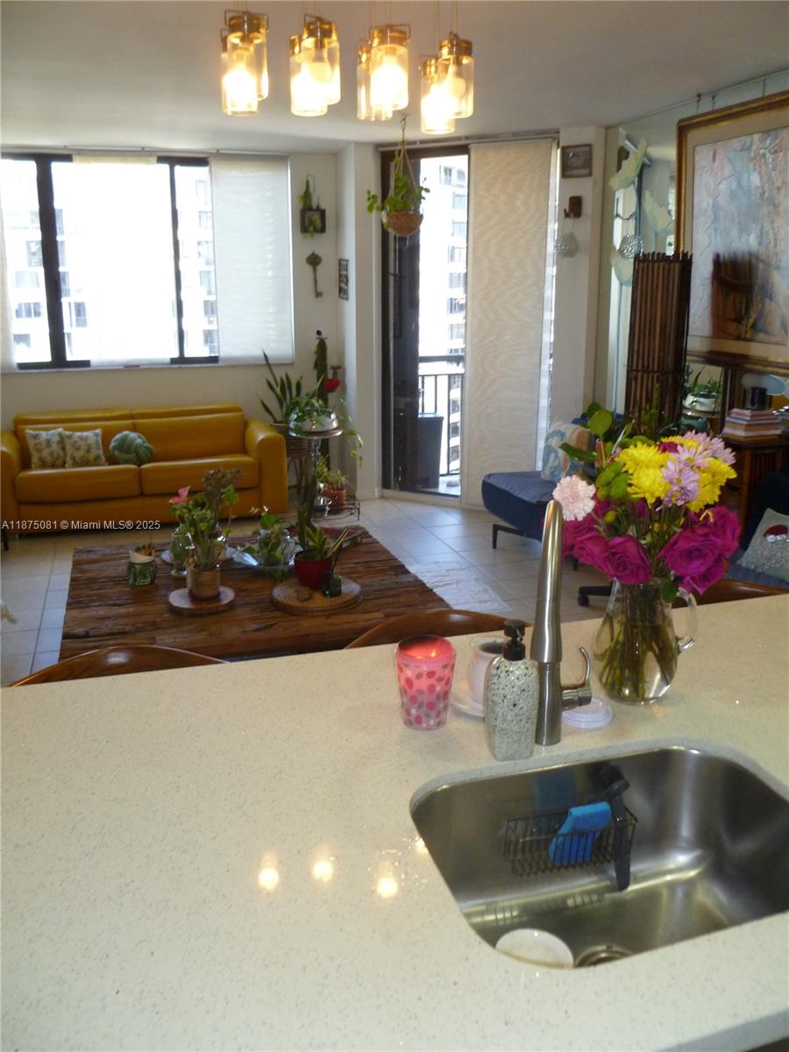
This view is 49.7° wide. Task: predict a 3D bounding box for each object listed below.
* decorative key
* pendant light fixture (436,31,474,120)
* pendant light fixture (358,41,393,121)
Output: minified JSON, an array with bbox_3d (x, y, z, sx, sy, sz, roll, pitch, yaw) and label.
[{"bbox_3d":[-0.603,-1.887,6.400,0.119,0.340,0.030,-5,16,-17],"label":"decorative key"},{"bbox_3d":[0.163,-1.195,2.262,0.096,0.190,0.098,0,15,0],"label":"pendant light fixture"},{"bbox_3d":[-0.052,-1.230,2.361,0.096,0.188,0.098,0,15,0],"label":"pendant light fixture"}]

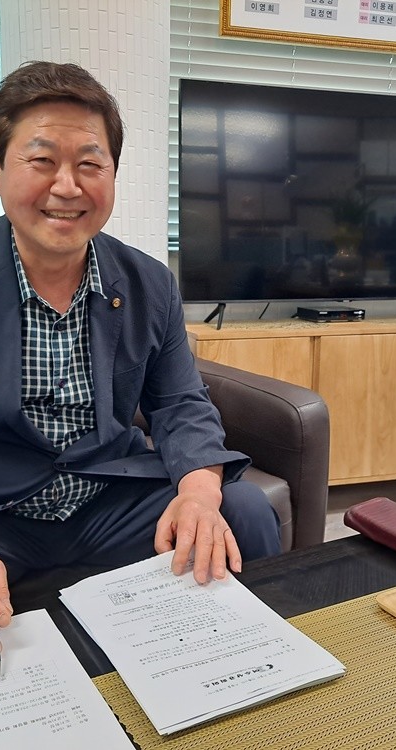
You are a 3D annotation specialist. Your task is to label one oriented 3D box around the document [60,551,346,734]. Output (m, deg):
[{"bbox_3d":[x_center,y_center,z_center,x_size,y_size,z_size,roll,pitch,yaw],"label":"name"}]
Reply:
[{"bbox_3d":[-0.012,0.289,0.798,0.210,0.010,0.297,-5,11,-28],"label":"document"}]

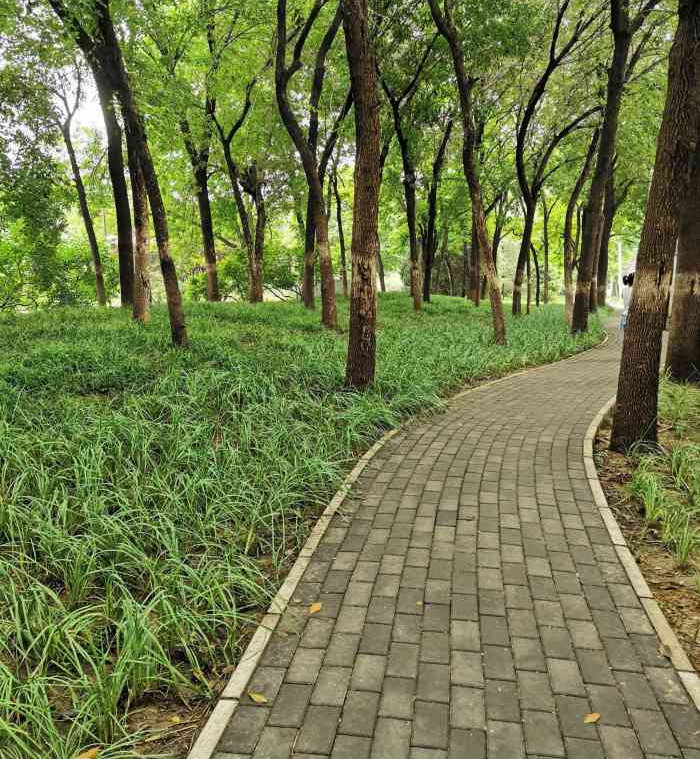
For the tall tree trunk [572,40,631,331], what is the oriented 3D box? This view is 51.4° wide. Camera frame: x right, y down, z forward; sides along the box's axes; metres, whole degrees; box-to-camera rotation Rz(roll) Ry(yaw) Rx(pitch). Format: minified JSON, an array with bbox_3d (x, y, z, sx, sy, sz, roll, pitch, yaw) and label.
[{"bbox_3d":[5.884,-4.443,17.026,1.289,6.647,0.750,2,9,19],"label":"tall tree trunk"}]

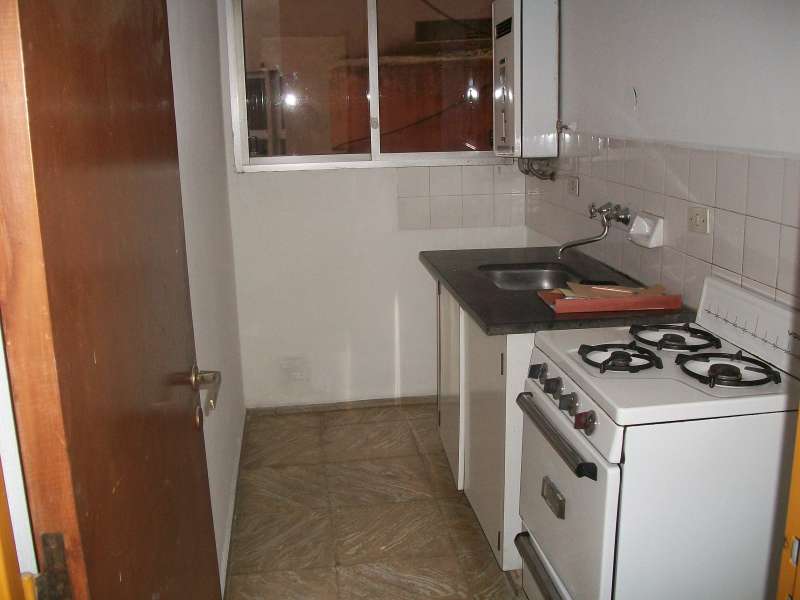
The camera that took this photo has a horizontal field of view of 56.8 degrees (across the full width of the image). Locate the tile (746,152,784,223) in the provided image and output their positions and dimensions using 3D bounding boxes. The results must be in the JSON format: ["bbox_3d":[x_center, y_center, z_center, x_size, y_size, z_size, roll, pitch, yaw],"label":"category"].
[{"bbox_3d":[0.811,-0.249,1.634,0.012,0.150,0.150,-3,15,-7],"label":"tile"}]

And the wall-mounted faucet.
[{"bbox_3d":[0.649,-0.237,2.534,0.210,0.180,0.270,-3,15,-8],"label":"wall-mounted faucet"}]

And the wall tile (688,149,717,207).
[{"bbox_3d":[0.787,-0.322,1.912,0.012,0.150,0.150,-3,15,-7],"label":"wall tile"}]

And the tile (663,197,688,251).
[{"bbox_3d":[0.800,-0.225,2.174,0.010,0.150,0.145,-3,15,-8],"label":"tile"}]

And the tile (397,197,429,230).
[{"bbox_3d":[0.070,-0.409,3.487,0.150,0.150,0.012,-3,15,-7],"label":"tile"}]

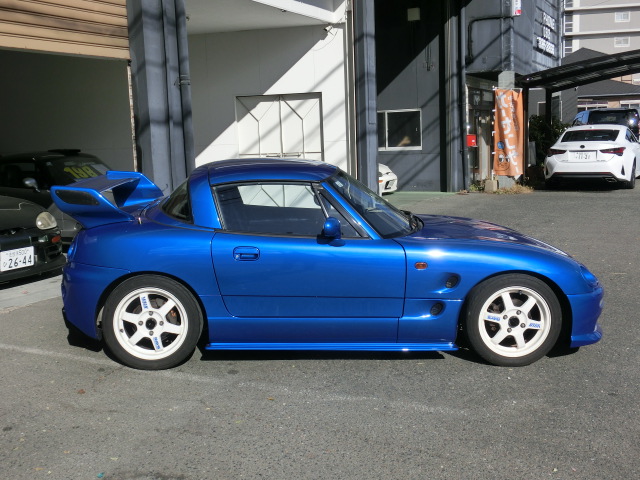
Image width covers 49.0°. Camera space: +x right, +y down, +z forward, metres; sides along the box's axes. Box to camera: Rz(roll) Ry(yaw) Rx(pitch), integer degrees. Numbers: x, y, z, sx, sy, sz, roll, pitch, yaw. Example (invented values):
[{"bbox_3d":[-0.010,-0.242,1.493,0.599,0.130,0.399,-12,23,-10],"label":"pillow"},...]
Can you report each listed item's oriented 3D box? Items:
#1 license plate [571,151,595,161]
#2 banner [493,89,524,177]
[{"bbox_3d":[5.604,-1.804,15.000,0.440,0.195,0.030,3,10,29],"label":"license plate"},{"bbox_3d":[3.944,-2.249,14.700,0.630,1.800,0.080,-2,9,-3],"label":"banner"}]

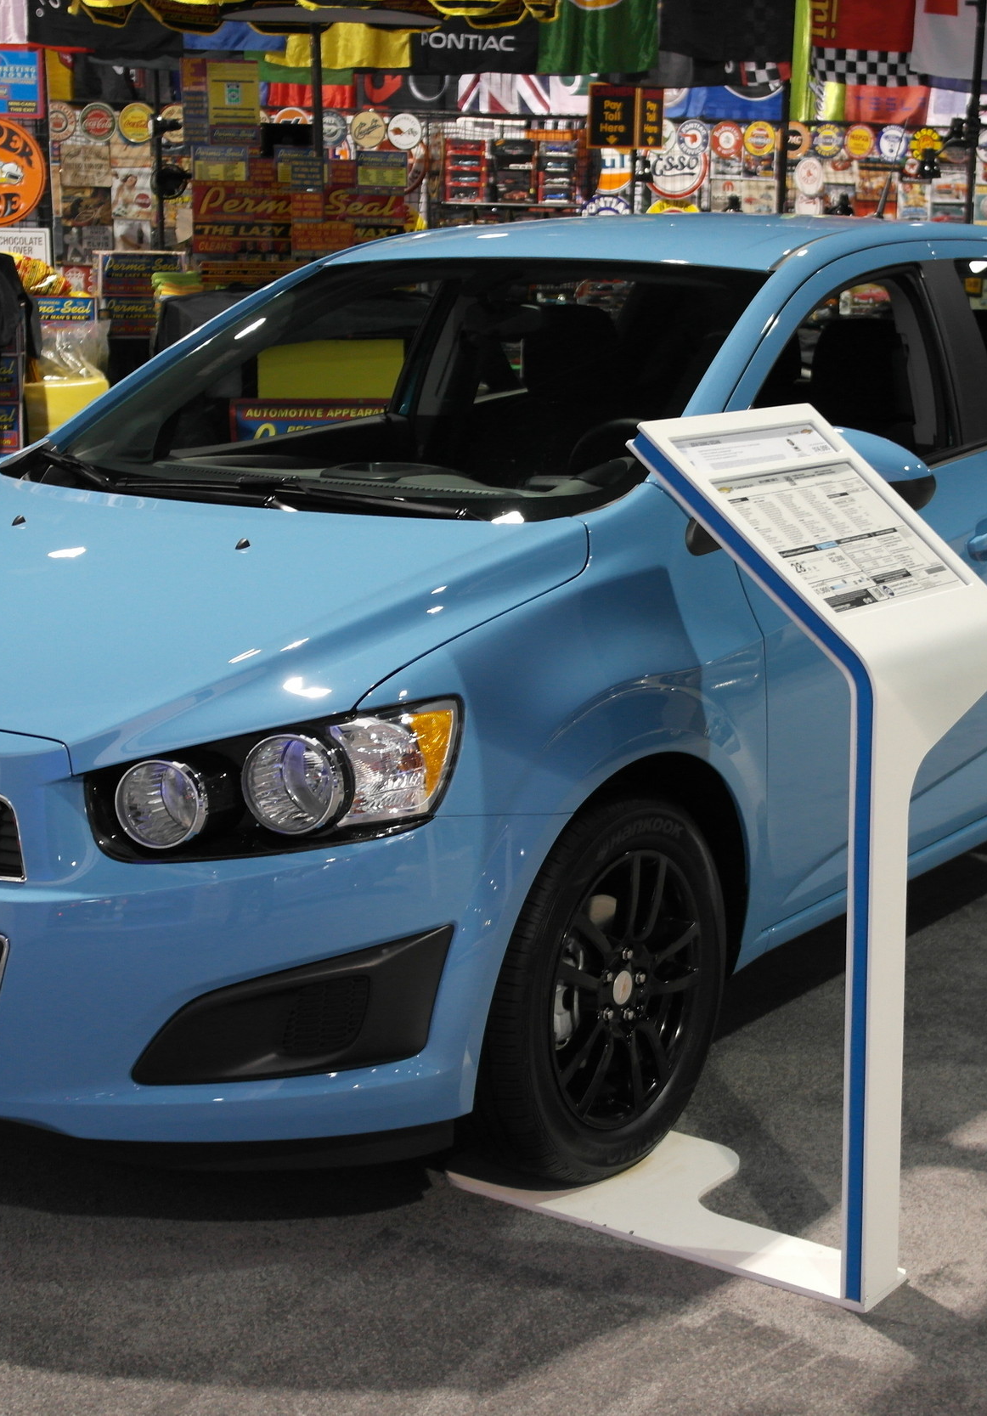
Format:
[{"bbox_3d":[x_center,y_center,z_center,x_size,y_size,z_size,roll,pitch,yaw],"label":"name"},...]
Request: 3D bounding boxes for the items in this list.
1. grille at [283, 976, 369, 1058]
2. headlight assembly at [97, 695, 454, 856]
[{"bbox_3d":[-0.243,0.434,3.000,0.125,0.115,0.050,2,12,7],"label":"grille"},{"bbox_3d":[-0.303,0.093,2.944,0.510,0.210,0.210,-1,12,-5],"label":"headlight assembly"}]

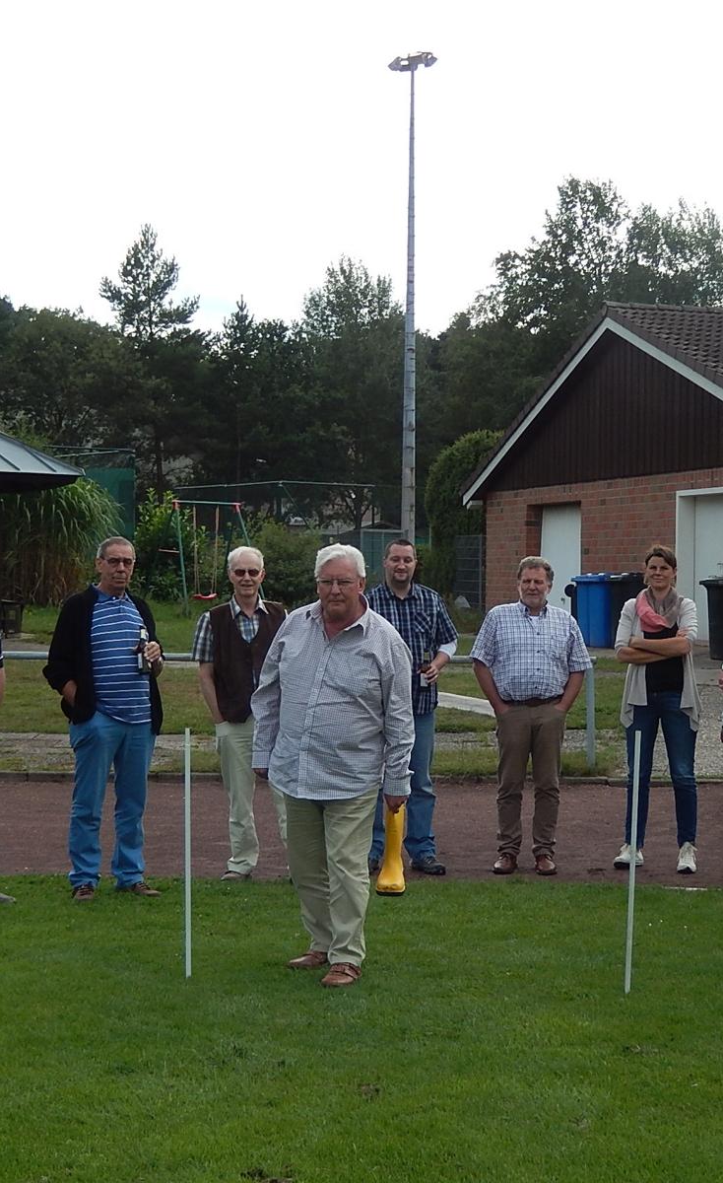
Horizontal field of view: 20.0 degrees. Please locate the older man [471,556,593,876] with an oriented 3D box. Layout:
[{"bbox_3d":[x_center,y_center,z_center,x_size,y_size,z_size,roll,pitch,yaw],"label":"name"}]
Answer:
[{"bbox_3d":[0.950,0.673,11.313,0.670,1.736,0.420,1,0,3],"label":"older man"}]

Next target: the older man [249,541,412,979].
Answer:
[{"bbox_3d":[-0.104,0.678,8.322,0.610,1.752,0.500,1,0,12],"label":"older man"}]

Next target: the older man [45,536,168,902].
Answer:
[{"bbox_3d":[-1.305,0.623,10.423,0.600,1.806,0.420,0,0,-8],"label":"older man"}]

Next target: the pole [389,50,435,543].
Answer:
[{"bbox_3d":[1.314,-6.993,54.000,1.350,14.539,0.650,1,1,30],"label":"pole"}]

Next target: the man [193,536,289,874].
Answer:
[{"bbox_3d":[-0.621,0.636,11.070,0.570,1.784,0.380,1,0,-5],"label":"man"}]

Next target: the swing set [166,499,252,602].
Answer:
[{"bbox_3d":[-2.720,-0.587,35.500,1.700,1.980,1.500,0,1,-35],"label":"swing set"}]

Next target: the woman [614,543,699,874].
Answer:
[{"bbox_3d":[1.640,0.627,11.331,0.480,1.793,0.400,1,0,9],"label":"woman"}]

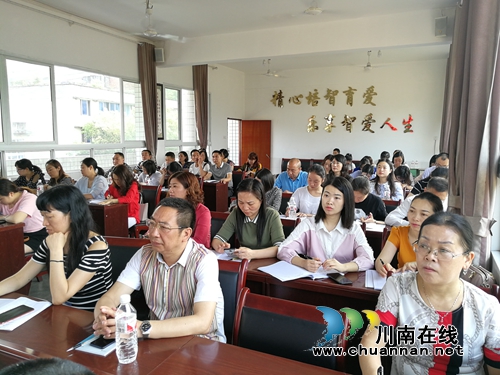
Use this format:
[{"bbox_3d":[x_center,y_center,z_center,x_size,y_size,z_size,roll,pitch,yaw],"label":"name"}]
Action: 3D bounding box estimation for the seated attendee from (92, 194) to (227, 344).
[{"bbox_3d":[-0.362,0.692,1.604,0.580,1.240,0.740,4,9,25],"label":"seated attendee"}]

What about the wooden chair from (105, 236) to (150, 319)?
[{"bbox_3d":[-0.755,0.786,2.117,0.450,0.910,0.540,3,8,17],"label":"wooden chair"}]

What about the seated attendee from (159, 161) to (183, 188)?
[{"bbox_3d":[-1.087,0.200,5.443,0.500,1.130,0.720,5,9,31],"label":"seated attendee"}]

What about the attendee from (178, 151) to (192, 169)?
[{"bbox_3d":[-1.386,-0.163,8.225,0.450,1.200,0.680,3,8,23],"label":"attendee"}]

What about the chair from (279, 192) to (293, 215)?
[{"bbox_3d":[0.382,0.551,3.852,0.450,0.910,0.540,4,9,25],"label":"chair"}]

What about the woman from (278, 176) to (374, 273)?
[{"bbox_3d":[0.482,0.577,2.381,0.570,1.260,0.740,4,9,25],"label":"woman"}]

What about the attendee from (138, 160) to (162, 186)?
[{"bbox_3d":[-1.417,0.174,5.575,0.500,1.140,0.720,6,9,34],"label":"attendee"}]

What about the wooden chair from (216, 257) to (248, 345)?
[{"bbox_3d":[-0.285,0.834,1.780,0.450,0.910,0.540,2,8,13],"label":"wooden chair"}]

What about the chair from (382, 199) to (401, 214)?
[{"bbox_3d":[1.139,0.585,3.662,0.520,0.890,0.570,3,8,23],"label":"chair"}]

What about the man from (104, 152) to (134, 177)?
[{"bbox_3d":[-2.106,0.087,5.992,0.540,1.230,0.740,4,9,25],"label":"man"}]

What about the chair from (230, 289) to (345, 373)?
[{"bbox_3d":[0.049,0.891,1.298,0.520,0.890,0.570,3,8,23],"label":"chair"}]

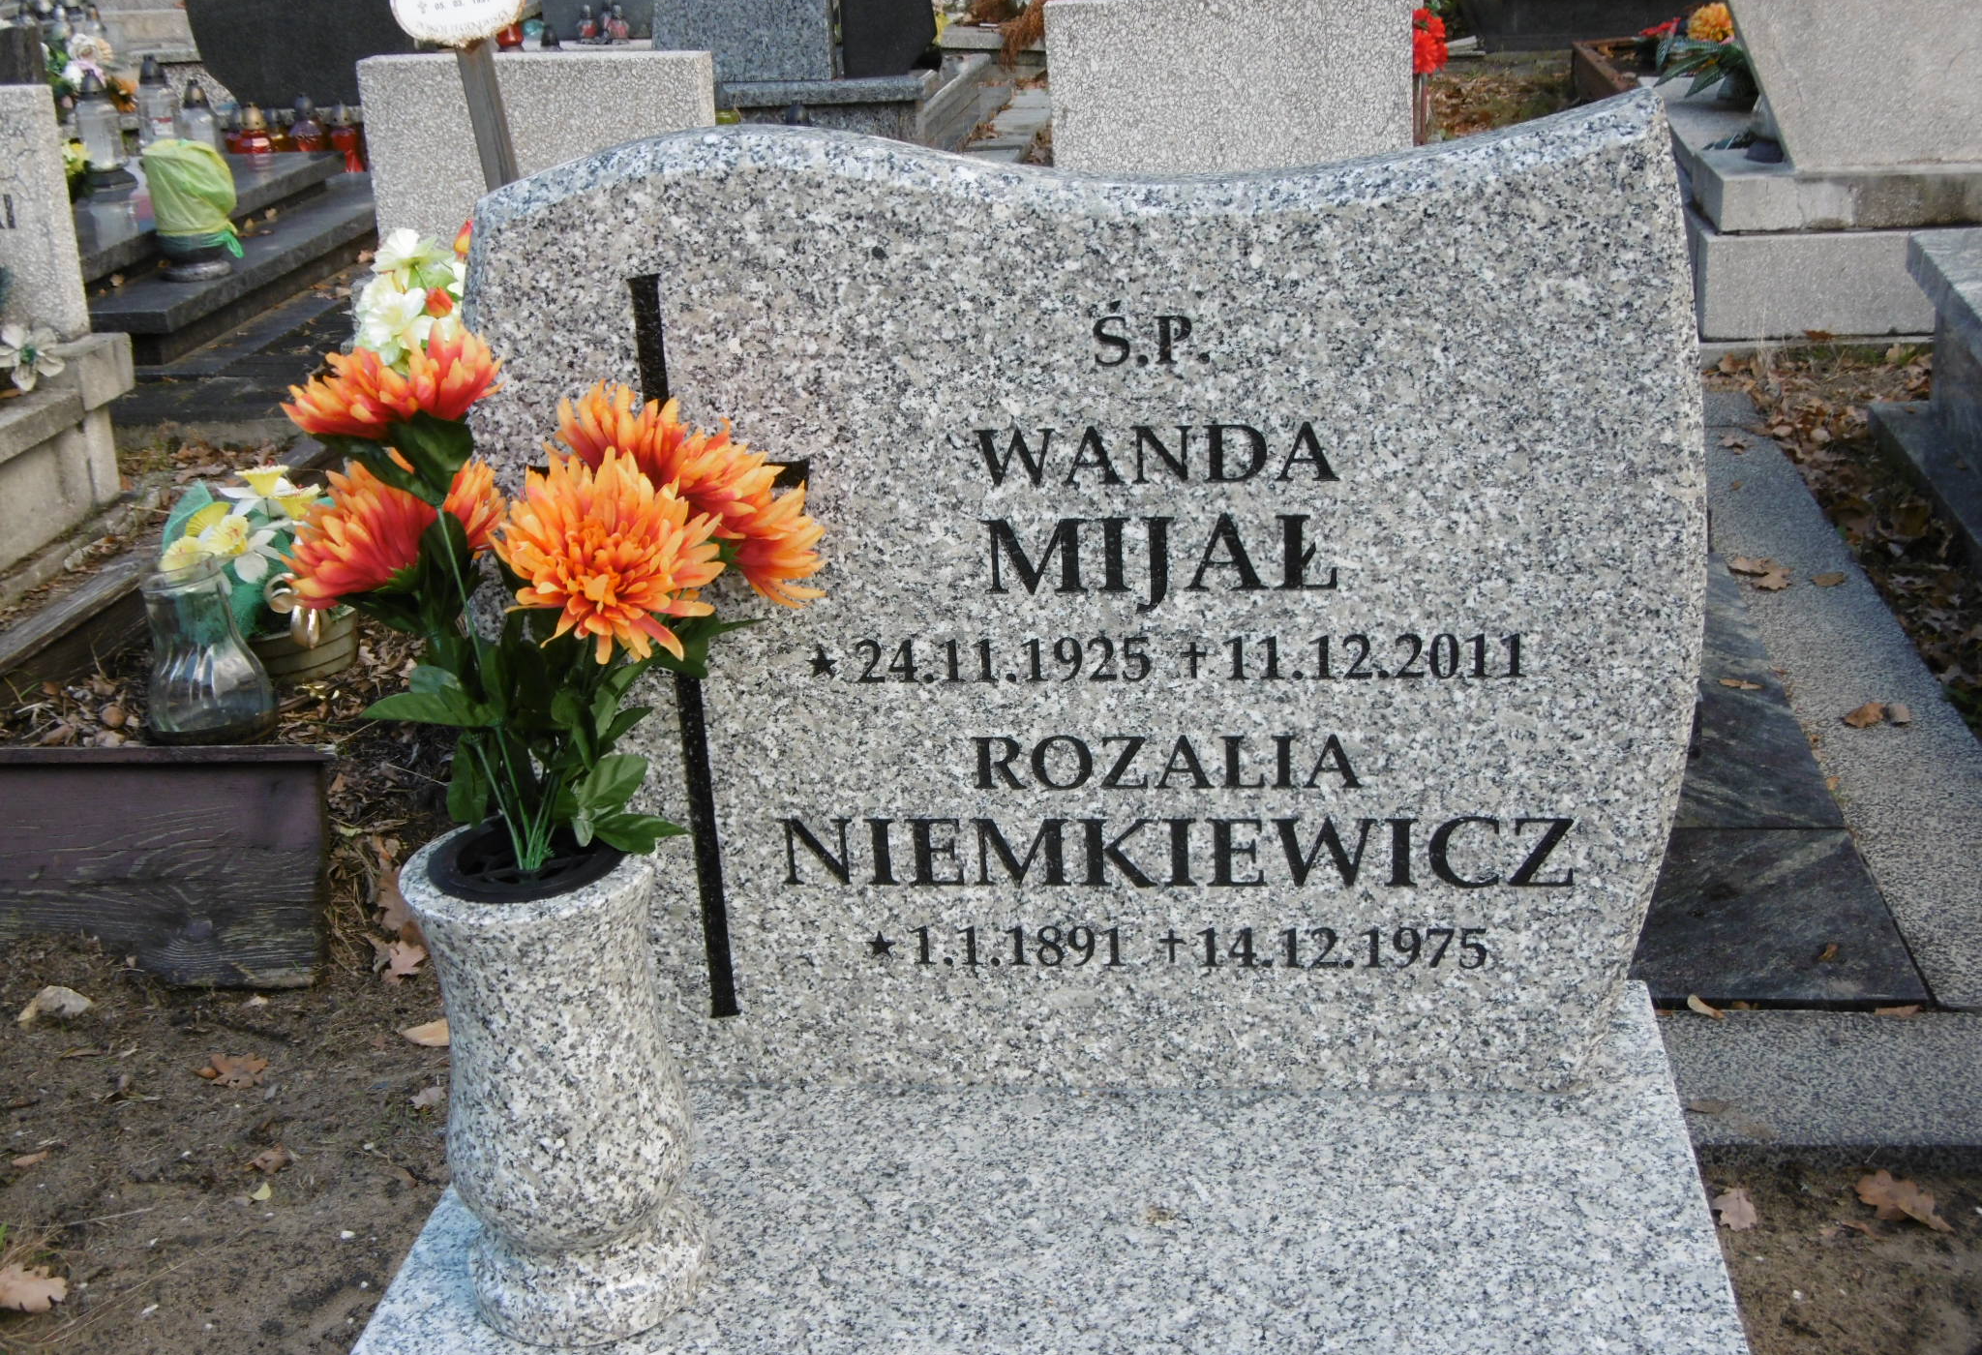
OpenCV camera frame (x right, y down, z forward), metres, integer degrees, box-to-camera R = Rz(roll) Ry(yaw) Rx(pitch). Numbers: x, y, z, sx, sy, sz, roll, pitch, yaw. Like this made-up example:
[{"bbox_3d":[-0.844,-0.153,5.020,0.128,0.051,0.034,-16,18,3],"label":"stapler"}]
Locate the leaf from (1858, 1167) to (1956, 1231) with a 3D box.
[{"bbox_3d":[0.721,0.413,1.946,0.070,0.025,0.075,-1,21,7],"label":"leaf"}]

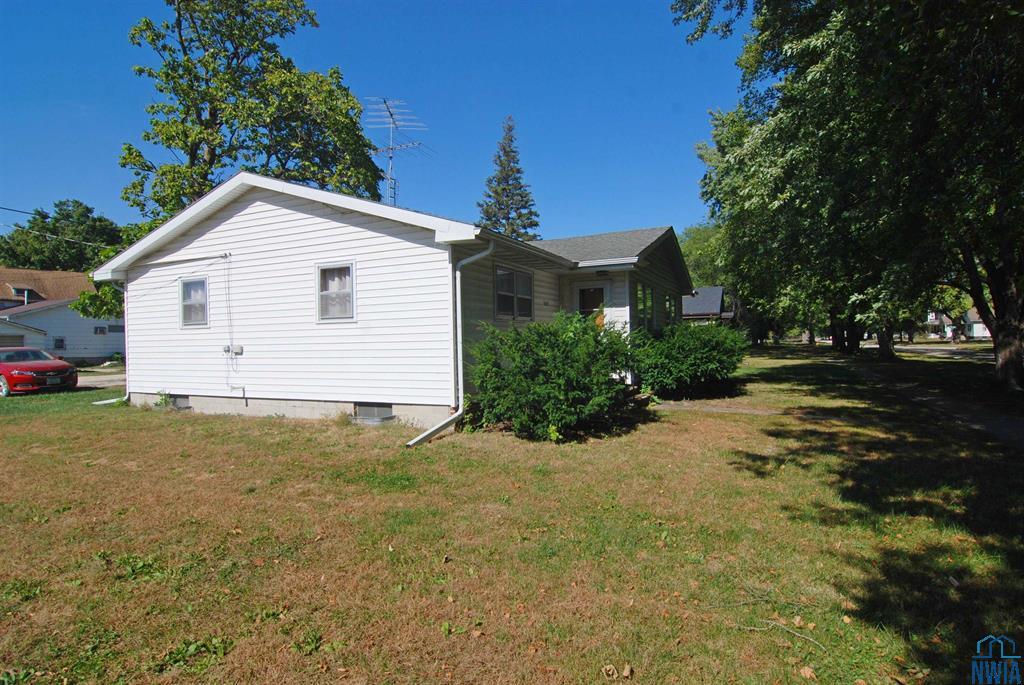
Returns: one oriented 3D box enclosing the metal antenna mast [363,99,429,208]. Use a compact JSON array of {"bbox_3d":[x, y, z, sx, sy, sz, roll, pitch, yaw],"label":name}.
[{"bbox_3d":[-5.122,-4.577,22.501,2.600,11.740,2.600,-1,1,-3],"label":"metal antenna mast"}]

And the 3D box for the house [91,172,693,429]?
[{"bbox_3d":[-0.970,-1.190,17.047,11.500,4.950,16.400,-1,1,25],"label":"house"}]

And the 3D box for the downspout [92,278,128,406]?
[{"bbox_3d":[-9.669,0.049,12.315,1.600,2.950,0.140,-1,1,25],"label":"downspout"}]

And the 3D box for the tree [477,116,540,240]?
[{"bbox_3d":[-0.066,-7.309,36.103,6.200,17.140,6.200,-1,1,25],"label":"tree"}]

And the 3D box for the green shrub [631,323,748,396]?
[{"bbox_3d":[4.316,0.204,12.453,2.400,2.000,2.700,-1,1,25],"label":"green shrub"}]

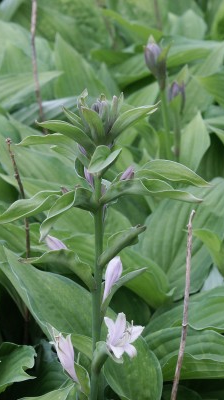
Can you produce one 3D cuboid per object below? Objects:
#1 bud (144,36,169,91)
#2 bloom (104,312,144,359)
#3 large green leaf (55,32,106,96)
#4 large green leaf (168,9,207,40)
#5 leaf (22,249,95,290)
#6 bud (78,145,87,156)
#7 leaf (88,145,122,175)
[{"bbox_3d":[0.048,-0.147,1.620,0.023,0.057,0.023,-11,13,0],"label":"bud"},{"bbox_3d":[0.011,0.130,1.440,0.036,0.038,0.037,-11,-10,-23],"label":"bloom"},{"bbox_3d":[-0.036,-0.162,1.850,0.065,0.030,0.095,-20,70,-24],"label":"large green leaf"},{"bbox_3d":[0.131,-0.299,2.600,0.060,0.020,0.075,0,60,0],"label":"large green leaf"},{"bbox_3d":[-0.052,0.068,1.440,0.068,0.026,0.026,18,21,-9],"label":"leaf"},{"bbox_3d":[-0.025,-0.042,1.300,0.008,0.018,0.008,-30,6,0],"label":"bud"},{"bbox_3d":[-0.006,-0.037,1.390,0.030,0.026,0.036,6,7,14],"label":"leaf"}]

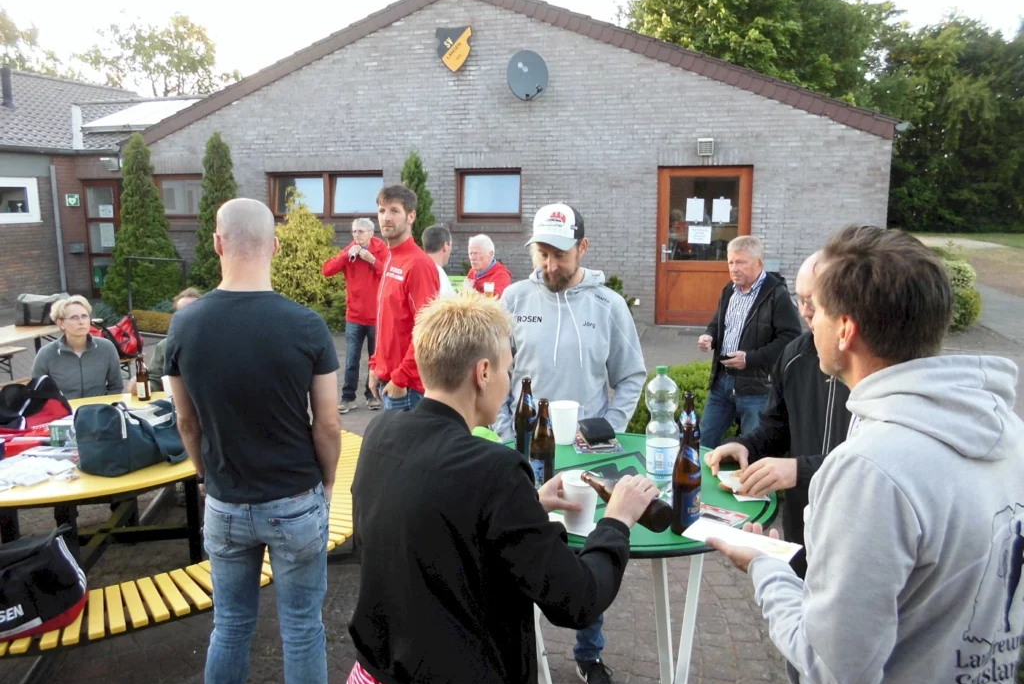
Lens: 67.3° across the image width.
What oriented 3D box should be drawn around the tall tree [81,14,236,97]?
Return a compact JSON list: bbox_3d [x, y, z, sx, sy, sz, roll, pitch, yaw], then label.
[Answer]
[{"bbox_3d":[-17.600,-10.694,38.712,7.600,10.800,7.600,0,10,0],"label":"tall tree"}]

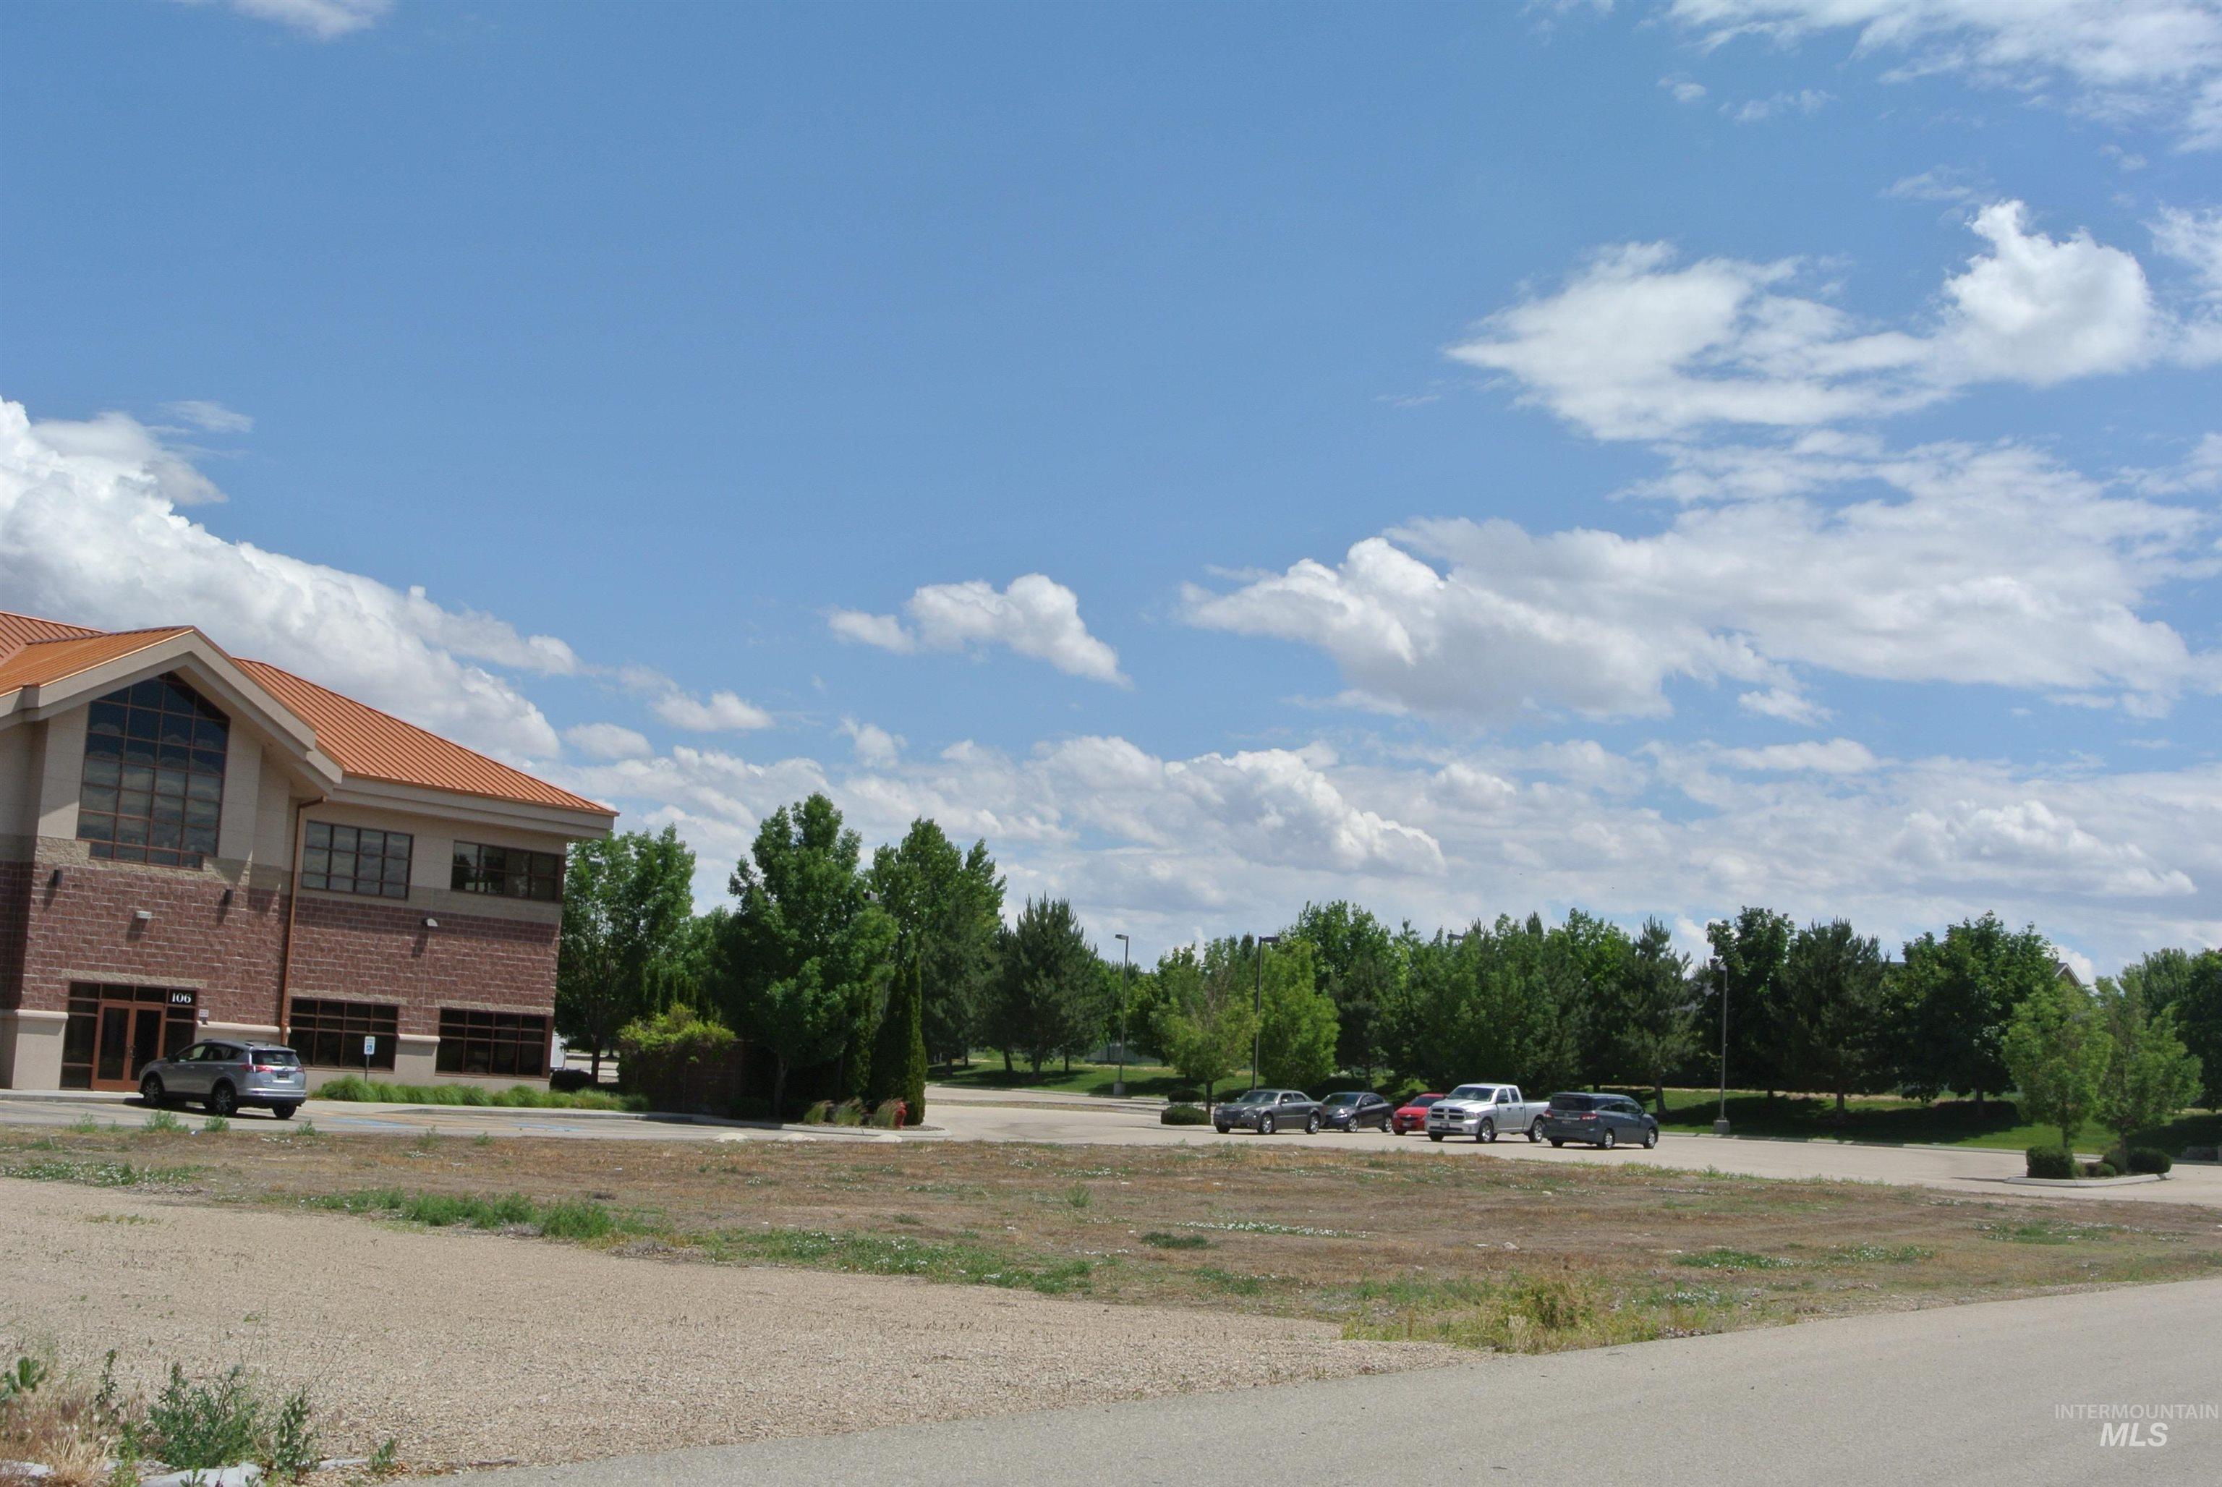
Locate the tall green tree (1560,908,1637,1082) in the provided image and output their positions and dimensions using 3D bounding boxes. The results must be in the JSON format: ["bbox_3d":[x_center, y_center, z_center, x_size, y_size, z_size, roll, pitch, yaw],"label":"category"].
[{"bbox_3d":[24.161,12.765,129.000,3.920,9.051,3.920,1,-8,11],"label":"tall green tree"}]

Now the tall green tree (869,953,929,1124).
[{"bbox_3d":[-6.473,9.059,79.000,1.797,5.124,1.707,3,-7,0],"label":"tall green tree"}]

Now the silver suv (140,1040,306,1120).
[{"bbox_3d":[-20.407,7.676,59.676,4.600,1.700,1.850,-2,-9,35],"label":"silver suv"}]

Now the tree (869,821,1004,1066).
[{"bbox_3d":[-11.226,12.897,167.000,8.713,15.744,8.713,3,-7,0],"label":"tree"}]

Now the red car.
[{"bbox_3d":[11.585,13.058,91.154,1.800,1.470,4.600,-2,-9,35],"label":"red car"}]

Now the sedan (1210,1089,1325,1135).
[{"bbox_3d":[5.555,12.827,90.307,1.880,1.480,5.000,-2,-9,36],"label":"sedan"}]

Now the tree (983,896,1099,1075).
[{"bbox_3d":[-3.532,12.400,132.000,5.778,9.175,5.778,3,-7,-1],"label":"tree"}]

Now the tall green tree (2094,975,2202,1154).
[{"bbox_3d":[28.176,8.980,70.500,2.843,5.367,2.843,0,-8,22],"label":"tall green tree"}]

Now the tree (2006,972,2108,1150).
[{"bbox_3d":[24.038,8.385,66.000,2.661,5.068,2.661,0,-8,20],"label":"tree"}]

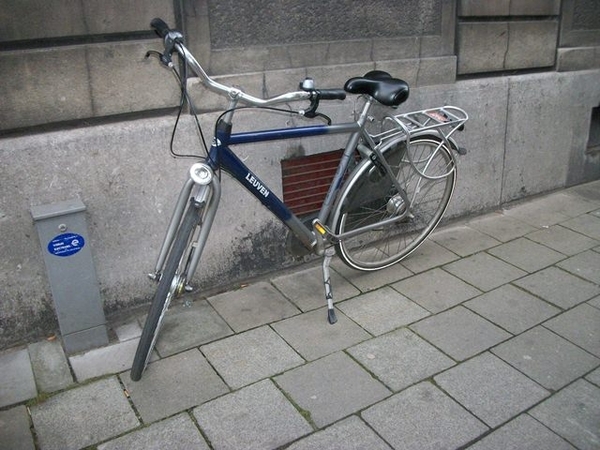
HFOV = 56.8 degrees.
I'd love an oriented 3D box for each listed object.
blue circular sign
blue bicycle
[{"bbox_3d":[-0.788,0.066,1.868,0.122,0.080,0.008,-14,26,-28],"label":"blue circular sign"},{"bbox_3d":[0.070,-0.153,2.052,1.660,1.130,0.620,-15,36,-30],"label":"blue bicycle"}]

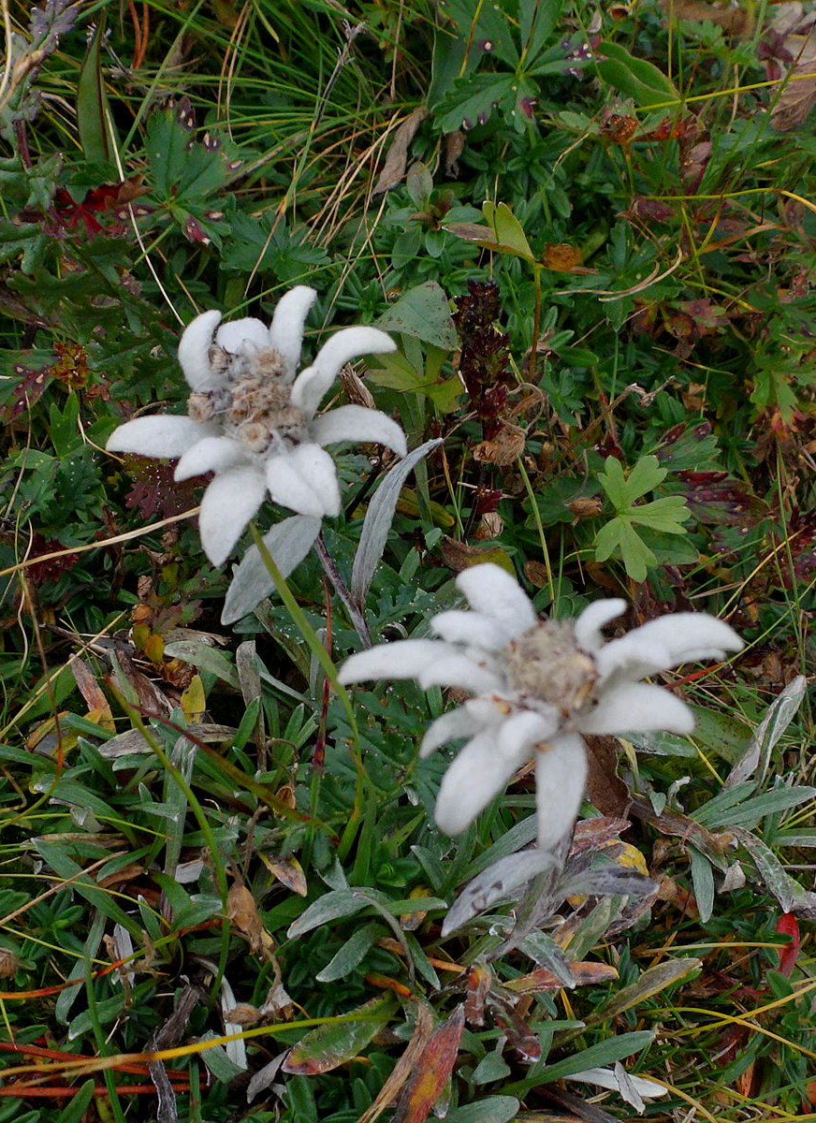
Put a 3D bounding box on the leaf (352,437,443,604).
[{"bbox_3d":[-0.005,-0.009,0.254,0.009,0.043,0.008,33,18,18],"label":"leaf"}]

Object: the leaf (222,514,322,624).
[{"bbox_3d":[-0.032,0.002,0.243,0.011,0.005,0.033,42,90,12],"label":"leaf"}]

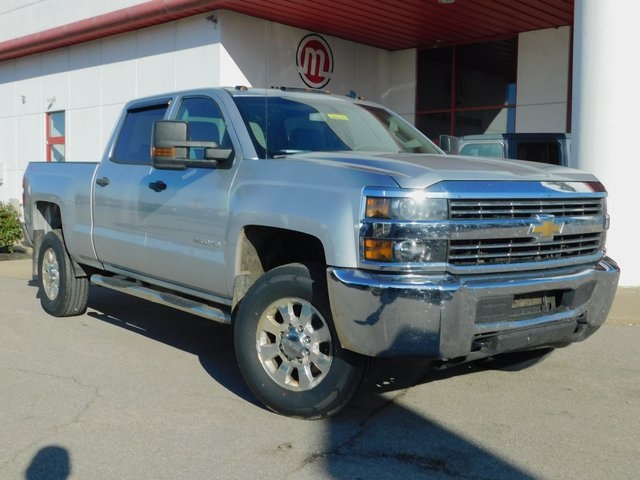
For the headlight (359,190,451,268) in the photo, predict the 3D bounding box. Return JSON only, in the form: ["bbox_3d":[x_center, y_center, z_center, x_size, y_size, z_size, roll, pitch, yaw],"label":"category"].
[{"bbox_3d":[0.394,-0.050,3.420,0.360,0.360,0.240,-3,5,-36],"label":"headlight"}]

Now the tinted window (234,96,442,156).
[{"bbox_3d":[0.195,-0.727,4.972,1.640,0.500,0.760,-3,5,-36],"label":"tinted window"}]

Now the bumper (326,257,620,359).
[{"bbox_3d":[0.999,0.322,3.938,2.020,0.440,0.520,-3,5,-36],"label":"bumper"}]

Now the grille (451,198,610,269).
[{"bbox_3d":[1.103,-0.047,3.772,1.230,0.350,0.160,-3,5,-36],"label":"grille"}]

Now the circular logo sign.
[{"bbox_3d":[-0.081,-3.210,13.300,0.060,1.002,1.002,4,5,42],"label":"circular logo sign"}]

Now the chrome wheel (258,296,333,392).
[{"bbox_3d":[-0.104,0.554,3.999,0.500,0.500,0.200,3,5,35],"label":"chrome wheel"}]

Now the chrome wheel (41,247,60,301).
[{"bbox_3d":[-2.521,0.332,7.133,0.200,0.500,0.500,-3,5,-36],"label":"chrome wheel"}]

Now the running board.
[{"bbox_3d":[-1.202,0.382,5.354,0.190,0.100,2.420,-3,5,-36],"label":"running board"}]

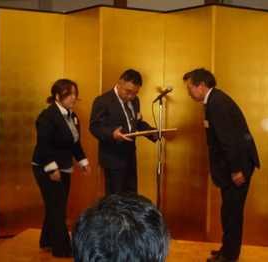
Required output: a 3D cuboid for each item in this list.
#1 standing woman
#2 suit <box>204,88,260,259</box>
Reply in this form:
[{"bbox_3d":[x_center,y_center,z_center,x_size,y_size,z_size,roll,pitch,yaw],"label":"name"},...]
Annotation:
[{"bbox_3d":[-0.640,0.297,5.195,0.440,1.510,0.470,3,4,35],"label":"standing woman"},{"bbox_3d":[0.849,0.350,5.166,0.490,1.470,0.480,1,3,-7],"label":"suit"}]

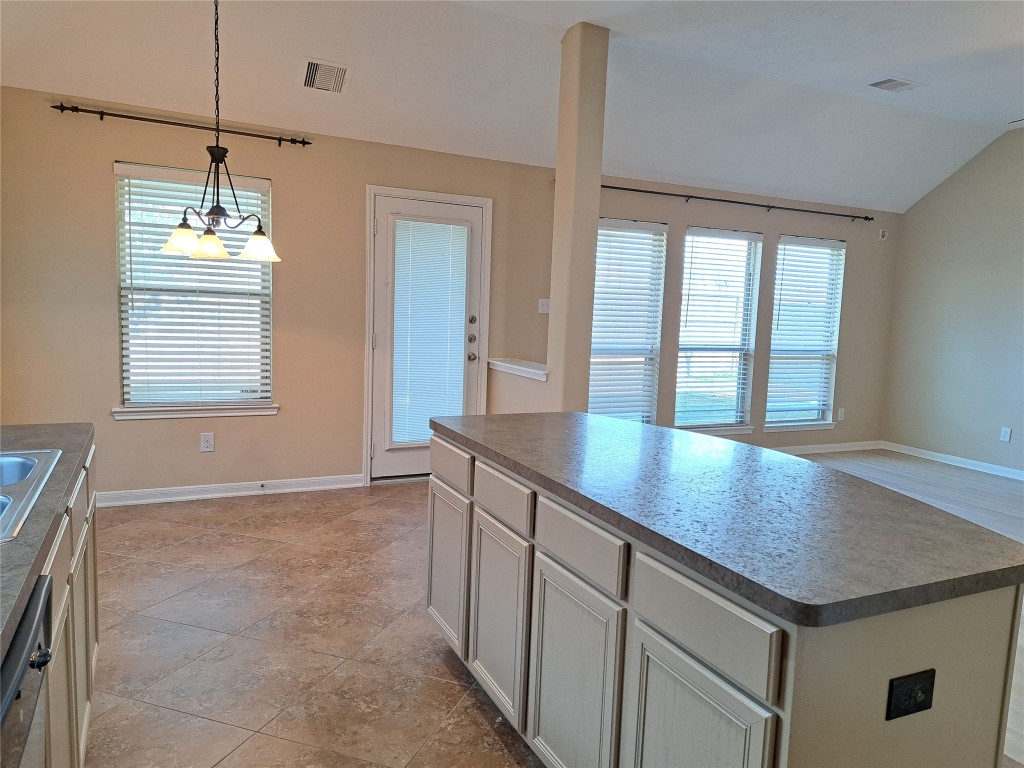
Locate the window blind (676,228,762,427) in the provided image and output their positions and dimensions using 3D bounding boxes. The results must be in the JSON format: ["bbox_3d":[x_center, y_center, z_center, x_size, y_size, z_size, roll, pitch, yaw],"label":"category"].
[{"bbox_3d":[1.883,-0.502,6.466,0.880,1.762,0.070,-1,7,-25],"label":"window blind"}]

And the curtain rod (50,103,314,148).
[{"bbox_3d":[-1.989,-1.589,4.403,1.462,0.080,0.090,-1,7,-25],"label":"curtain rod"}]

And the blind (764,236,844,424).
[{"bbox_3d":[2.859,-0.545,6.926,0.885,1.716,0.070,-1,7,-25],"label":"blind"}]

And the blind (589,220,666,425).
[{"bbox_3d":[0.916,-0.486,6.007,0.835,1.758,0.070,-1,7,-25],"label":"blind"}]

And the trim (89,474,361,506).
[{"bbox_3d":[-1.874,0.721,4.779,1.757,0.094,0.018,-1,7,-25],"label":"trim"}]

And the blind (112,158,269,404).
[{"bbox_3d":[-2.030,-0.602,4.588,0.908,1.492,0.070,-1,7,-25],"label":"blind"}]

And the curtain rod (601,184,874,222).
[{"bbox_3d":[1.964,-1.601,6.286,3.604,0.077,0.090,-1,7,-25],"label":"curtain rod"}]

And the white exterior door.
[{"bbox_3d":[-0.629,-0.323,5.282,0.861,2.060,0.060,-1,7,-25],"label":"white exterior door"}]

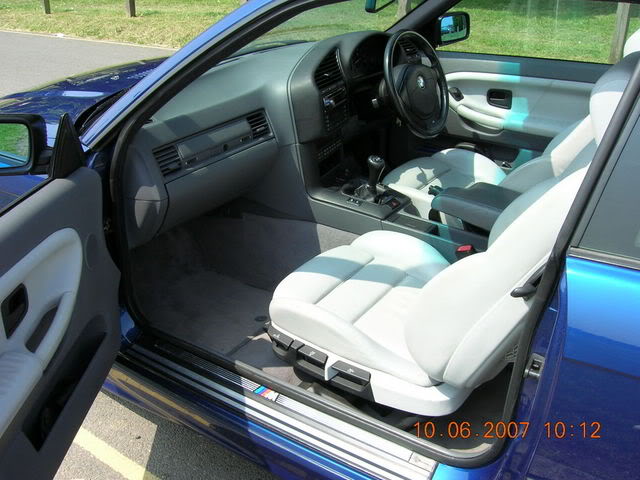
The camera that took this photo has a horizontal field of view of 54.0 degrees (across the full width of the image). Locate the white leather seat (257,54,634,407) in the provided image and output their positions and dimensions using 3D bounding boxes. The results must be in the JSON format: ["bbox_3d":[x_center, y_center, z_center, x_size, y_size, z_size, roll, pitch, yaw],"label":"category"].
[{"bbox_3d":[0.316,-0.057,1.397,0.810,0.795,0.540,15,30,30],"label":"white leather seat"}]

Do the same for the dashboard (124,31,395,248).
[{"bbox_3d":[-0.170,-0.427,2.038,0.470,0.445,1.340,15,30,30],"label":"dashboard"}]

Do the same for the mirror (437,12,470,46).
[{"bbox_3d":[0.524,-0.826,2.466,0.180,0.118,0.090,-22,32,-36],"label":"mirror"}]

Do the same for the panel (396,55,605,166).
[{"bbox_3d":[0.701,-0.445,2.272,1.080,0.415,0.120,15,30,30],"label":"panel"}]

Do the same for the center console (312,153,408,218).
[{"bbox_3d":[0.119,-0.168,1.944,0.320,0.175,0.205,15,30,30],"label":"center console"}]

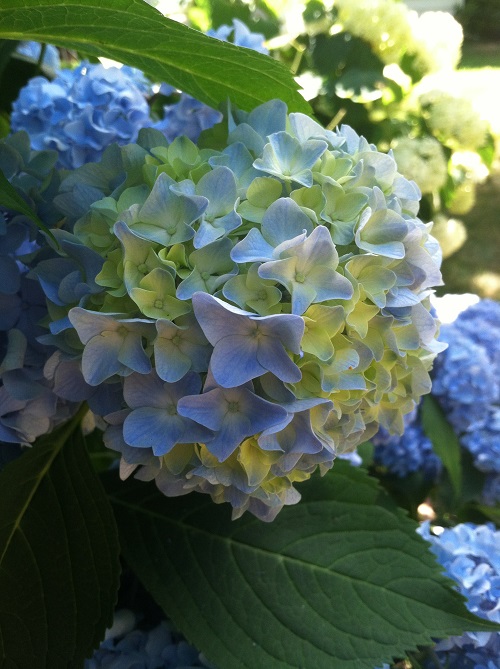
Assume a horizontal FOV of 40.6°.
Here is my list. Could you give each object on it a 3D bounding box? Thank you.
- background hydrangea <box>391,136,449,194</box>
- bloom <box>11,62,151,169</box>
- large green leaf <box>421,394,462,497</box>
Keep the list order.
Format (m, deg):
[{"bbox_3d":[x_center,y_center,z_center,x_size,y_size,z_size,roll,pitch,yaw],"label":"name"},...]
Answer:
[{"bbox_3d":[0.384,-0.388,1.550,0.140,0.130,0.140,0,26,0],"label":"background hydrangea"},{"bbox_3d":[-0.166,-0.211,0.660,0.137,0.112,0.130,0,26,0],"label":"bloom"},{"bbox_3d":[0.193,0.113,0.680,0.042,0.115,0.030,-17,15,11],"label":"large green leaf"}]

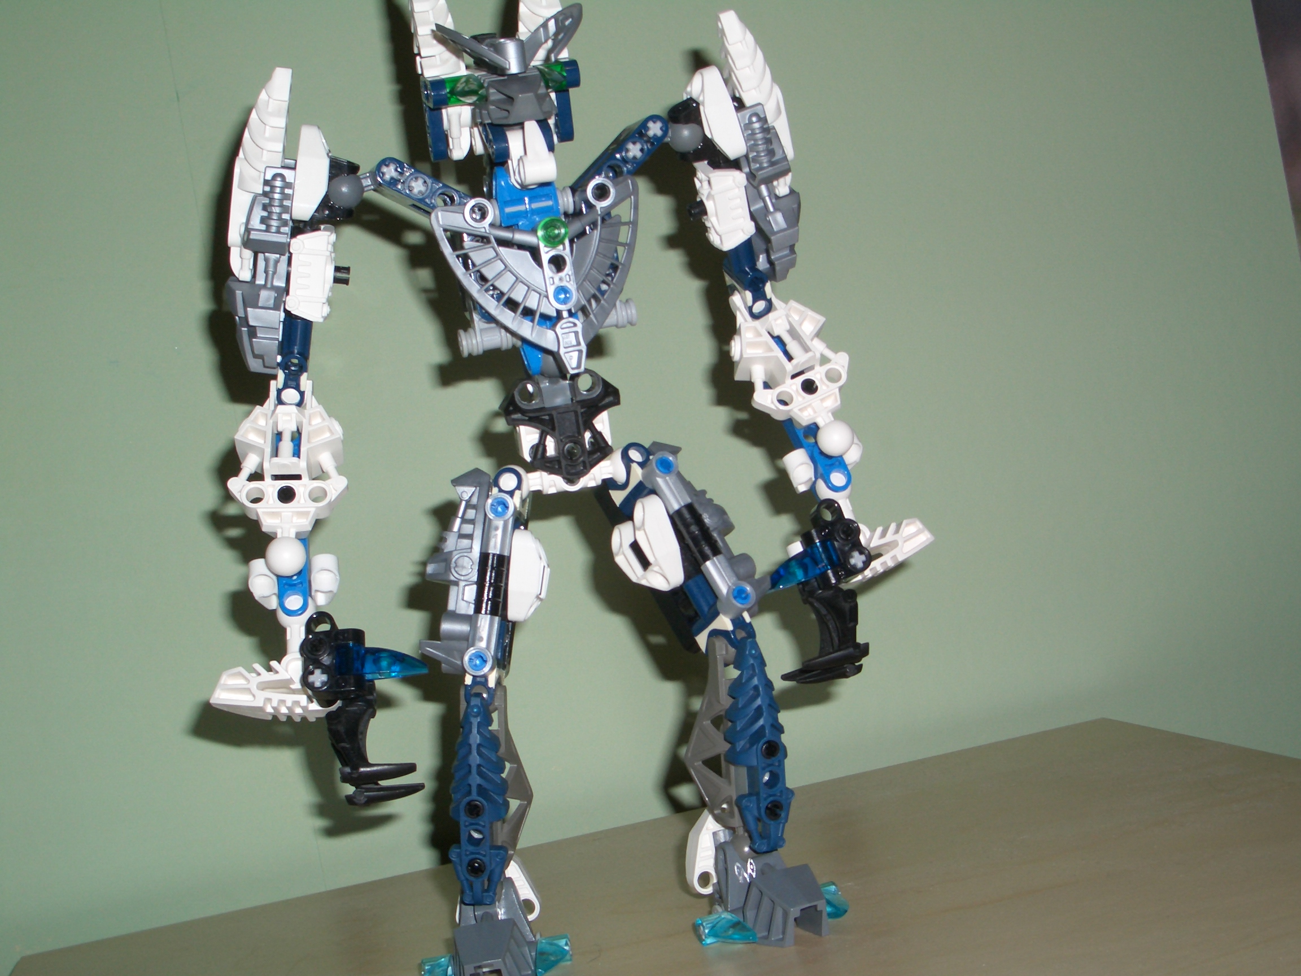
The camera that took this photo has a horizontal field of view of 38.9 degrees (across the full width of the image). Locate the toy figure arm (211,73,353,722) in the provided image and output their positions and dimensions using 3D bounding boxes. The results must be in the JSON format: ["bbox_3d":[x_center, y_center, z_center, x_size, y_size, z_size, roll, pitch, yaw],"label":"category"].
[{"bbox_3d":[-0.094,-0.023,0.471,0.036,0.163,0.040,-2,0,-8],"label":"toy figure arm"}]

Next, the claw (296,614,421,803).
[{"bbox_3d":[-0.073,0.056,0.463,0.031,0.048,0.022,-1,0,-3],"label":"claw"}]

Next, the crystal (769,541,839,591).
[{"bbox_3d":[0.041,0.020,0.484,0.023,0.009,0.008,-17,0,-28],"label":"crystal"}]

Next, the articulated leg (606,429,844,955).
[{"bbox_3d":[0.019,0.054,0.480,0.043,0.133,0.052,-10,0,-14],"label":"articulated leg"}]

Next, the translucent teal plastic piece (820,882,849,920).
[{"bbox_3d":[0.044,0.107,0.476,0.009,0.009,0.021,-10,0,-15],"label":"translucent teal plastic piece"}]

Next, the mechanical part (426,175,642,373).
[{"bbox_3d":[-0.027,-0.054,0.466,0.053,0.046,0.025,-10,0,-13],"label":"mechanical part"}]

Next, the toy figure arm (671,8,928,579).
[{"bbox_3d":[0.041,-0.053,0.498,0.045,0.154,0.040,-11,0,-18],"label":"toy figure arm"}]

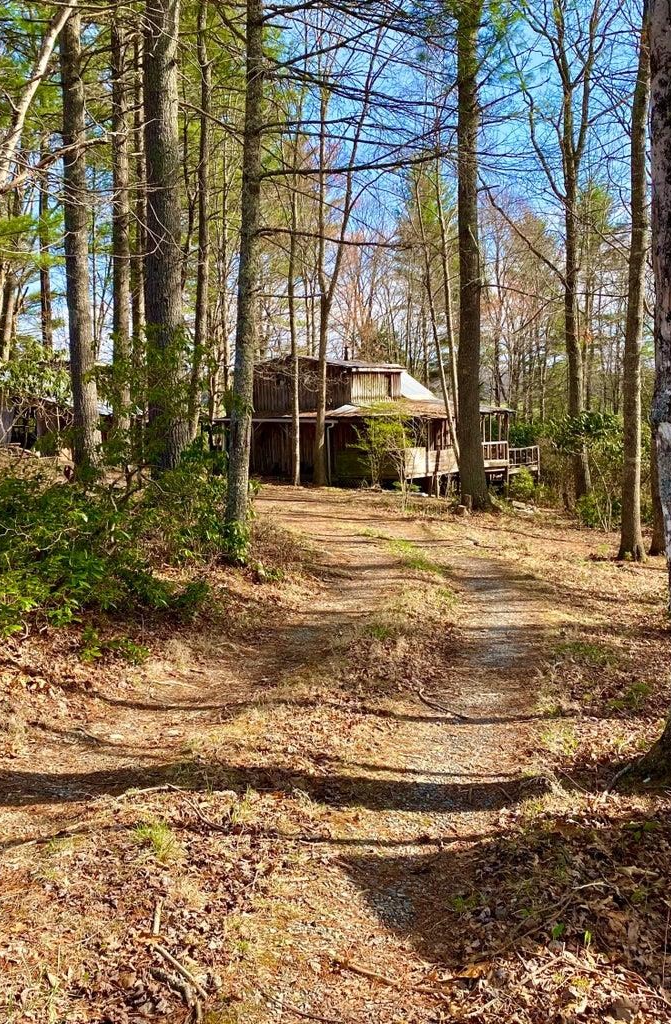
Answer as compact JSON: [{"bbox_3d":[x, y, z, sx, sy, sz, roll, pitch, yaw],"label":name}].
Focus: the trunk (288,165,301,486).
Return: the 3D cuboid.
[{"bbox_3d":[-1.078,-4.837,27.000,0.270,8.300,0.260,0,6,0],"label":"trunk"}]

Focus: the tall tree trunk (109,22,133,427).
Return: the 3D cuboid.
[{"bbox_3d":[-4.070,-5.369,19.500,0.380,7.700,0.360,0,6,0],"label":"tall tree trunk"}]

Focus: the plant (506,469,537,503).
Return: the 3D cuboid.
[{"bbox_3d":[4.067,-0.577,22.500,0.660,0.740,0.580,0,6,0],"label":"plant"}]

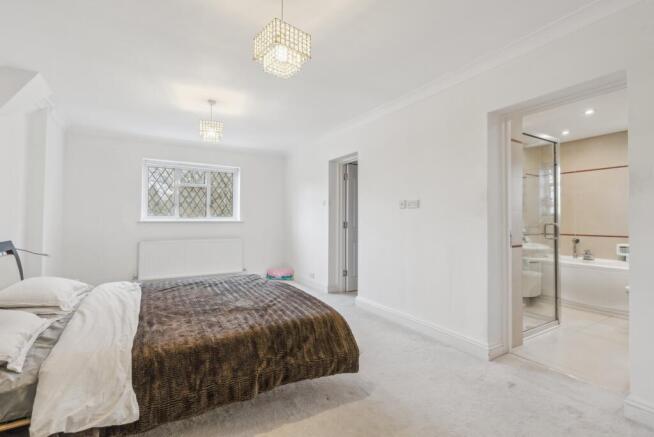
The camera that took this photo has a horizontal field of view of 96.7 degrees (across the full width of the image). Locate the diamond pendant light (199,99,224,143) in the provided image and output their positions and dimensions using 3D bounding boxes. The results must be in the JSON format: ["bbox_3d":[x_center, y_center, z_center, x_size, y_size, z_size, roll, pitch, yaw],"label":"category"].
[{"bbox_3d":[-1.283,-1.082,3.250,0.230,0.455,0.230,0,0,-10],"label":"diamond pendant light"}]

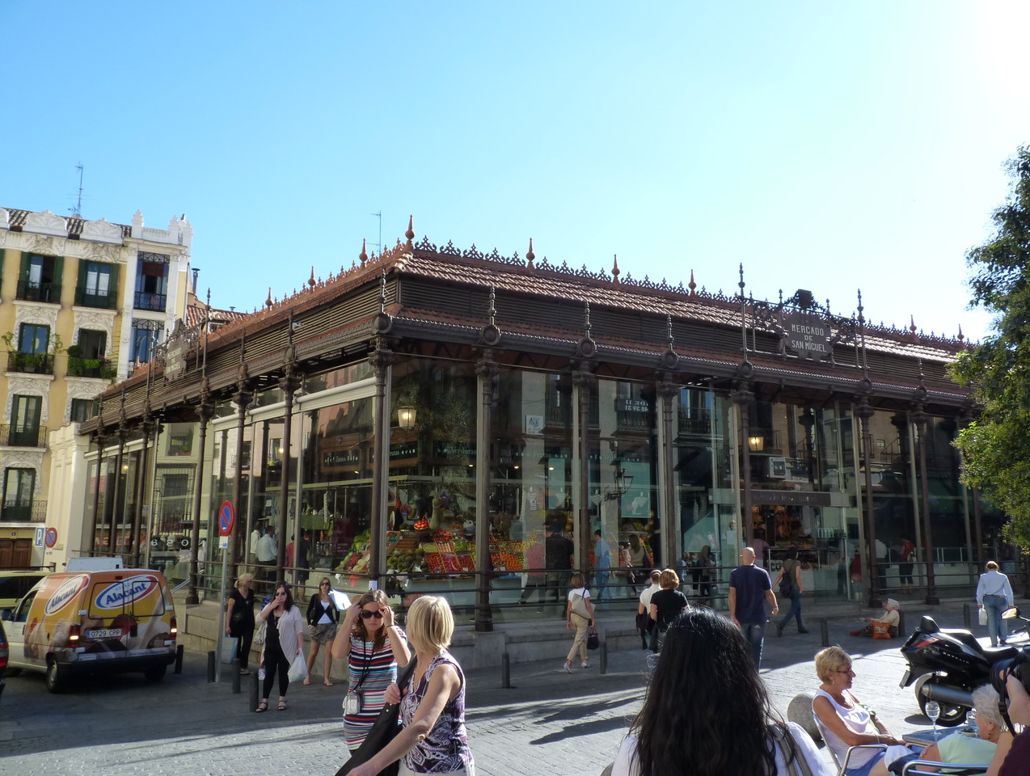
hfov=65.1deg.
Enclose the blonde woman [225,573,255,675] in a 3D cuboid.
[{"bbox_3d":[-4.710,4.029,13.852,0.500,1.650,0.360,7,-12,-36],"label":"blonde woman"}]

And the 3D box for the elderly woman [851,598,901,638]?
[{"bbox_3d":[7.008,4.449,15.713,1.000,0.770,0.520,-4,-11,24],"label":"elderly woman"}]

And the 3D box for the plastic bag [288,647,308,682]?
[{"bbox_3d":[-2.910,3.716,10.800,0.250,0.430,0.160,3,-10,-16],"label":"plastic bag"}]

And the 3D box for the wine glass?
[{"bbox_3d":[2.428,1.923,4.696,0.085,0.181,0.085,0,-10,0],"label":"wine glass"}]

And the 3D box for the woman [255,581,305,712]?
[{"bbox_3d":[-3.086,3.369,10.573,0.620,1.633,0.420,0,-10,-2],"label":"woman"}]

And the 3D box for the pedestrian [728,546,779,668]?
[{"bbox_3d":[3.248,3.087,11.048,0.660,1.790,0.420,0,-9,3],"label":"pedestrian"}]

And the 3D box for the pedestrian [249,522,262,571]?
[{"bbox_3d":[-6.260,4.129,19.500,0.350,1.750,0.480,8,-12,-41],"label":"pedestrian"}]

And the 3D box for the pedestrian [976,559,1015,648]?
[{"bbox_3d":[8.893,3.997,14.930,0.600,1.559,0.420,-6,-12,30],"label":"pedestrian"}]

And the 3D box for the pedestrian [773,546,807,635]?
[{"bbox_3d":[5.294,3.864,15.524,0.520,1.680,0.520,8,-12,-41],"label":"pedestrian"}]

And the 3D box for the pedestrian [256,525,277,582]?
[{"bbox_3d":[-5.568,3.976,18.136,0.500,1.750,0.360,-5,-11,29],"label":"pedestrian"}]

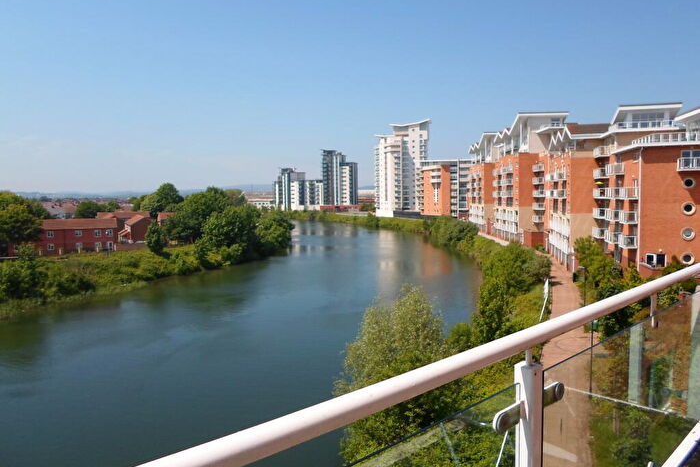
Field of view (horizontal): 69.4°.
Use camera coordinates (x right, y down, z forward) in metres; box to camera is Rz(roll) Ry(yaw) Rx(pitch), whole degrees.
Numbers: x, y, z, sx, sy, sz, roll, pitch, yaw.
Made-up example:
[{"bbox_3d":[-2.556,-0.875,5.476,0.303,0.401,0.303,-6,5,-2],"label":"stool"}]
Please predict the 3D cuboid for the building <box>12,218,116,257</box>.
[{"bbox_3d":[-60.241,0.743,108.571,19.600,7.100,8.500,-3,5,-22],"label":"building"}]

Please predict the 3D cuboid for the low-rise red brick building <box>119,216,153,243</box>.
[{"bbox_3d":[-52.289,-0.766,125.455,7.600,7.200,10.600,-3,5,-29],"label":"low-rise red brick building"}]

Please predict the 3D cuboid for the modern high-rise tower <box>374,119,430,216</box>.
[{"bbox_3d":[27.199,-33.111,261.842,24.000,49.130,20.000,1,5,24],"label":"modern high-rise tower"}]

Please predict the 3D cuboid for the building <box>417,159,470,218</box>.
[{"bbox_3d":[48.624,-21.988,246.101,24.000,27.400,20.000,1,5,28],"label":"building"}]

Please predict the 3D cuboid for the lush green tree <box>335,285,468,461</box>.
[{"bbox_3d":[2.905,7.008,28.496,7.000,7.900,6.800,0,4,6],"label":"lush green tree"}]

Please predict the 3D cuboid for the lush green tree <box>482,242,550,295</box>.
[{"bbox_3d":[21.433,4.214,65.220,8.200,5.870,7.500,1,5,18],"label":"lush green tree"}]

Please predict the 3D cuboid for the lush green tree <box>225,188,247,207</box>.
[{"bbox_3d":[-47.976,-11.137,209.705,10.500,14.800,10.500,-1,4,0],"label":"lush green tree"}]

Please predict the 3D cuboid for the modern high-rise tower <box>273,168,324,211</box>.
[{"bbox_3d":[-35.604,-30.550,352.644,36.000,30.400,18.000,-1,4,-3],"label":"modern high-rise tower"}]

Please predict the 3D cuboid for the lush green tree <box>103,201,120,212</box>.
[{"bbox_3d":[-80.615,-5.457,169.982,6.800,10.600,6.800,-1,4,0],"label":"lush green tree"}]

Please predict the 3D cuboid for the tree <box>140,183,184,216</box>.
[{"bbox_3d":[-57.431,-7.465,155.580,13.000,15.470,12.000,-2,5,-20],"label":"tree"}]

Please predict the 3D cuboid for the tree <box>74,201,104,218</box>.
[{"bbox_3d":[-81.381,-4.879,158.385,9.000,10.280,8.500,-3,5,-27],"label":"tree"}]

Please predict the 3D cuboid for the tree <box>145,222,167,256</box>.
[{"bbox_3d":[-38.450,1.004,100.254,4.200,6.780,4.100,-2,5,-21],"label":"tree"}]

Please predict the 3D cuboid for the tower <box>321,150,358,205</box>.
[{"bbox_3d":[-7.139,-36.860,353.627,22.000,43.390,19.000,1,5,18],"label":"tower"}]

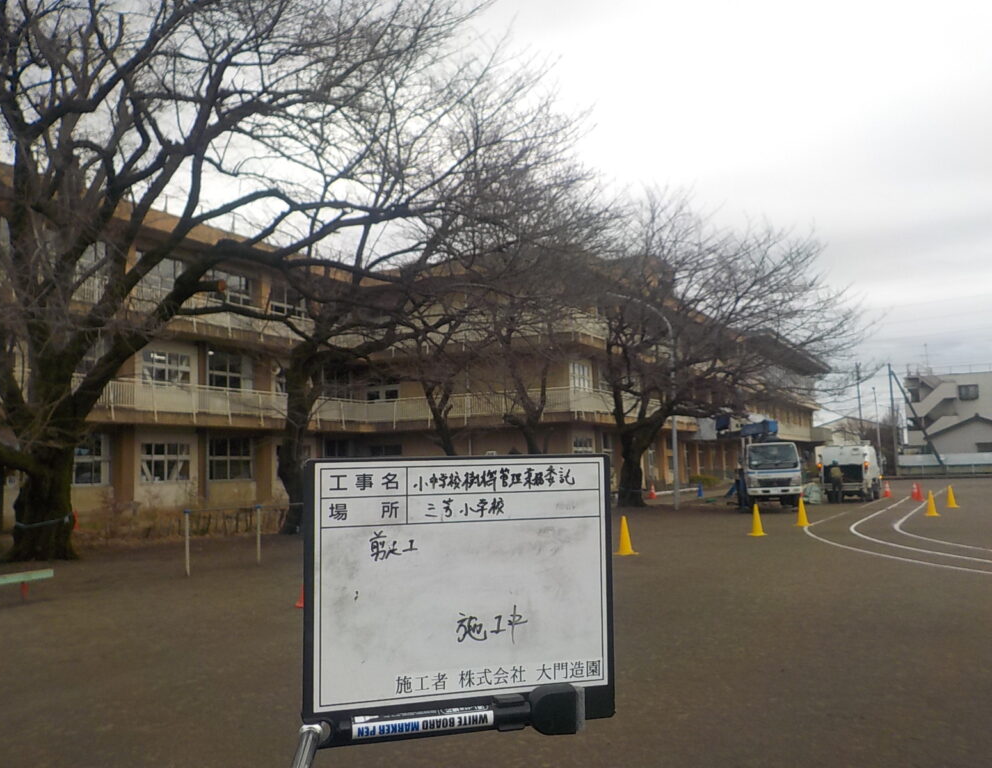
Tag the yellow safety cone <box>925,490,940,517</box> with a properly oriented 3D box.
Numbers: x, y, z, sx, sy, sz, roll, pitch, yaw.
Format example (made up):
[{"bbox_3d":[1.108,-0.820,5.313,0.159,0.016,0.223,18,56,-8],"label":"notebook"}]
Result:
[{"bbox_3d":[12.692,3.464,25.859,0.430,0.700,0.430,-2,-6,0],"label":"yellow safety cone"}]

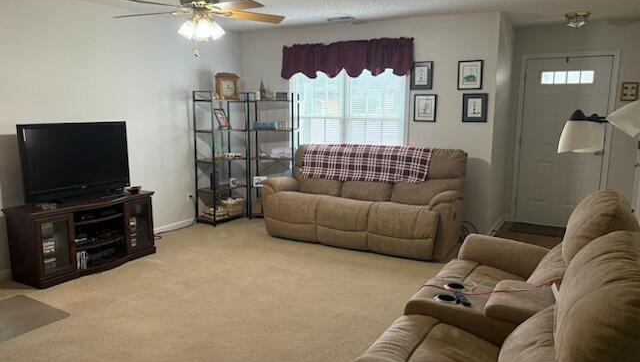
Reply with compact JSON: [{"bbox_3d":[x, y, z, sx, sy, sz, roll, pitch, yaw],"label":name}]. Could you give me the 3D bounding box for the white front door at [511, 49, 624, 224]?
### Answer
[{"bbox_3d":[2.950,-0.479,5.836,1.000,2.085,0.120,5,10,28],"label":"white front door"}]

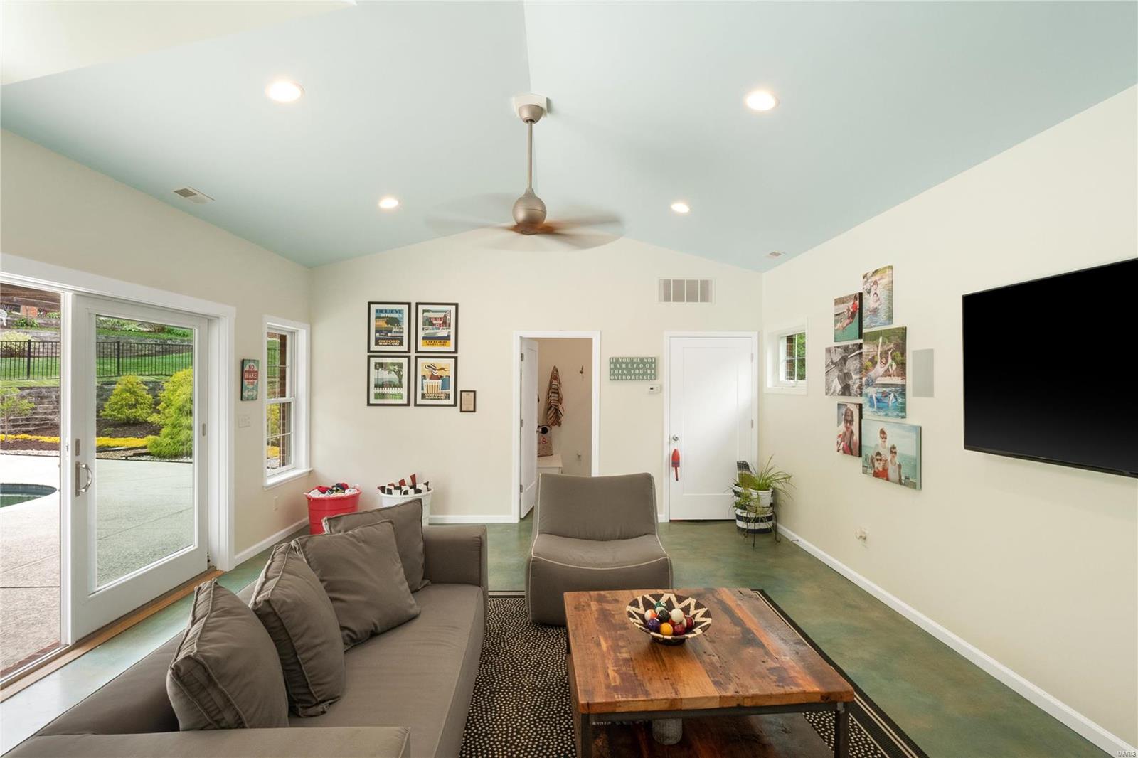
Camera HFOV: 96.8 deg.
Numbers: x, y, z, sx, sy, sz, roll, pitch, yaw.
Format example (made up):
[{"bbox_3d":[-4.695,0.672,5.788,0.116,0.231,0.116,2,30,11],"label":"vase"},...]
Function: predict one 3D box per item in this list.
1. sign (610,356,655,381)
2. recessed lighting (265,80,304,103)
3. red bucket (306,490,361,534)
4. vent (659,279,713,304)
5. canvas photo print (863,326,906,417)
[{"bbox_3d":[0.713,-0.110,5.623,0.525,0.262,0.027,0,0,-2],"label":"sign"},{"bbox_3d":[-1.474,-1.489,2.620,0.180,0.040,0.180,-13,1,-2],"label":"recessed lighting"},{"bbox_3d":[-2.374,1.359,5.108,0.530,0.420,0.500,0,0,-2],"label":"red bucket"},{"bbox_3d":[1.313,-0.981,5.649,0.640,0.295,0.025,0,0,-2],"label":"vent"},{"bbox_3d":[2.216,-0.042,3.542,0.040,0.610,0.460,0,0,-2],"label":"canvas photo print"}]

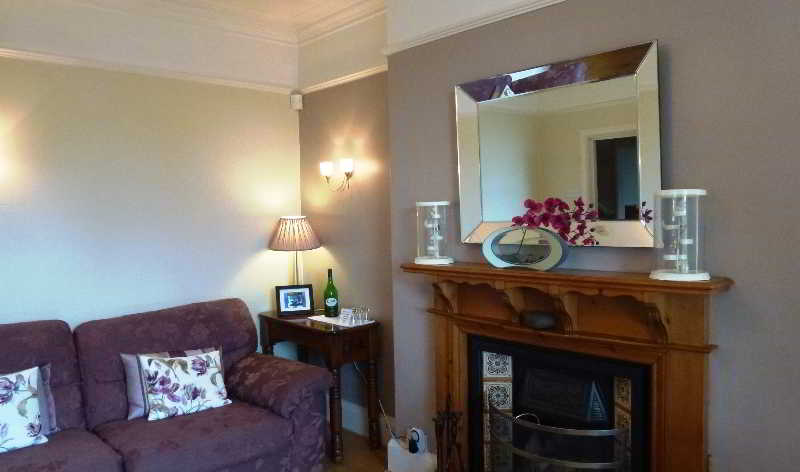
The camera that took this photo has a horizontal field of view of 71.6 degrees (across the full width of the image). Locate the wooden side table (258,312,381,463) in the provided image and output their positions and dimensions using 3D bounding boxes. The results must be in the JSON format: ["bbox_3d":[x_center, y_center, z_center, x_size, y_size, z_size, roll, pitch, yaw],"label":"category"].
[{"bbox_3d":[-0.529,0.945,3.647,0.799,0.795,0.384,1,3,44],"label":"wooden side table"}]

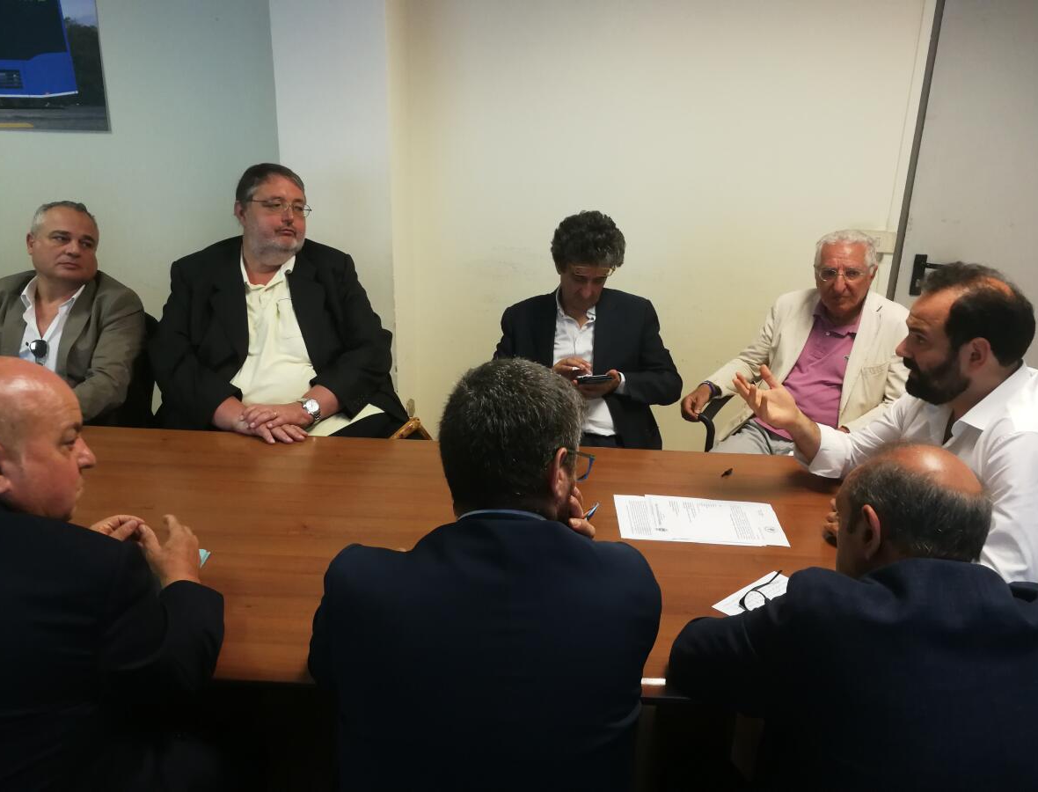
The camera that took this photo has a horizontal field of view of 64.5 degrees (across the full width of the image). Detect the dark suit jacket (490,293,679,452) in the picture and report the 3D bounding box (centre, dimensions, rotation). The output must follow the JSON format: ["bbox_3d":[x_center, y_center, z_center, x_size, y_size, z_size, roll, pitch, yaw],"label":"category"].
[{"bbox_3d":[0.211,-0.022,2.553,0.580,0.620,0.420,3,19,4],"label":"dark suit jacket"}]

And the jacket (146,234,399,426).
[{"bbox_3d":[-0.752,-0.128,2.529,0.740,0.720,0.500,0,19,-6],"label":"jacket"}]

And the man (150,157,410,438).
[{"bbox_3d":[-0.740,0.050,2.472,0.760,1.420,0.800,0,19,-6],"label":"man"}]

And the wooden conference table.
[{"bbox_3d":[-0.350,0.629,1.853,2.470,0.745,0.997,2,19,1],"label":"wooden conference table"}]

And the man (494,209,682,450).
[{"bbox_3d":[0.199,0.122,2.486,0.600,1.330,0.780,3,19,4],"label":"man"}]

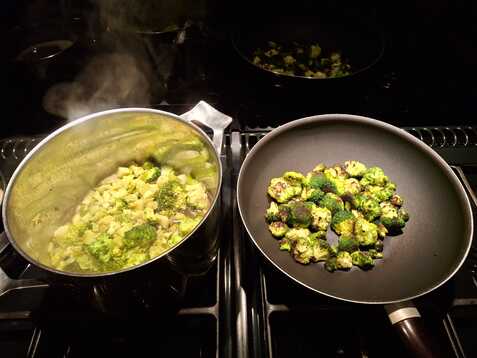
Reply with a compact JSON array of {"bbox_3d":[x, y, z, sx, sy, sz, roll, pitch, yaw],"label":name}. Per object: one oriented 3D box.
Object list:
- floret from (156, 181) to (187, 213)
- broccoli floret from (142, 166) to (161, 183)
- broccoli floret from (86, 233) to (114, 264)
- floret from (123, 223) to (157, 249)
[{"bbox_3d":[-0.091,0.024,0.467,0.040,0.030,0.041,-3,51,0],"label":"floret"},{"bbox_3d":[-0.124,-0.006,0.492,0.027,0.020,0.024,-3,51,0],"label":"broccoli floret"},{"bbox_3d":[-0.168,0.085,0.419,0.033,0.029,0.036,-3,51,0],"label":"broccoli floret"},{"bbox_3d":[-0.123,0.070,0.429,0.042,0.030,0.032,-3,51,0],"label":"floret"}]

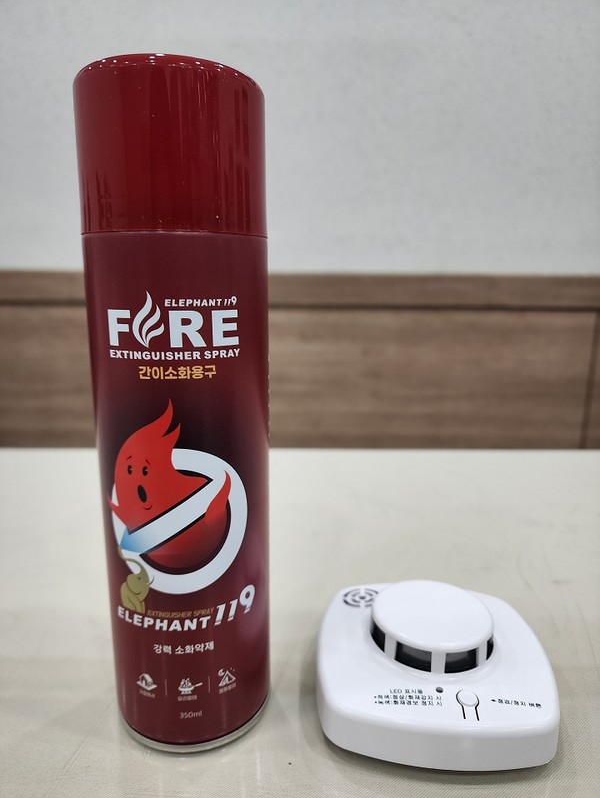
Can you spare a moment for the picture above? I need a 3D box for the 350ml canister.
[{"bbox_3d":[-0.045,0.010,0.210,0.066,0.244,0.066,-2,13,-10],"label":"350ml canister"}]

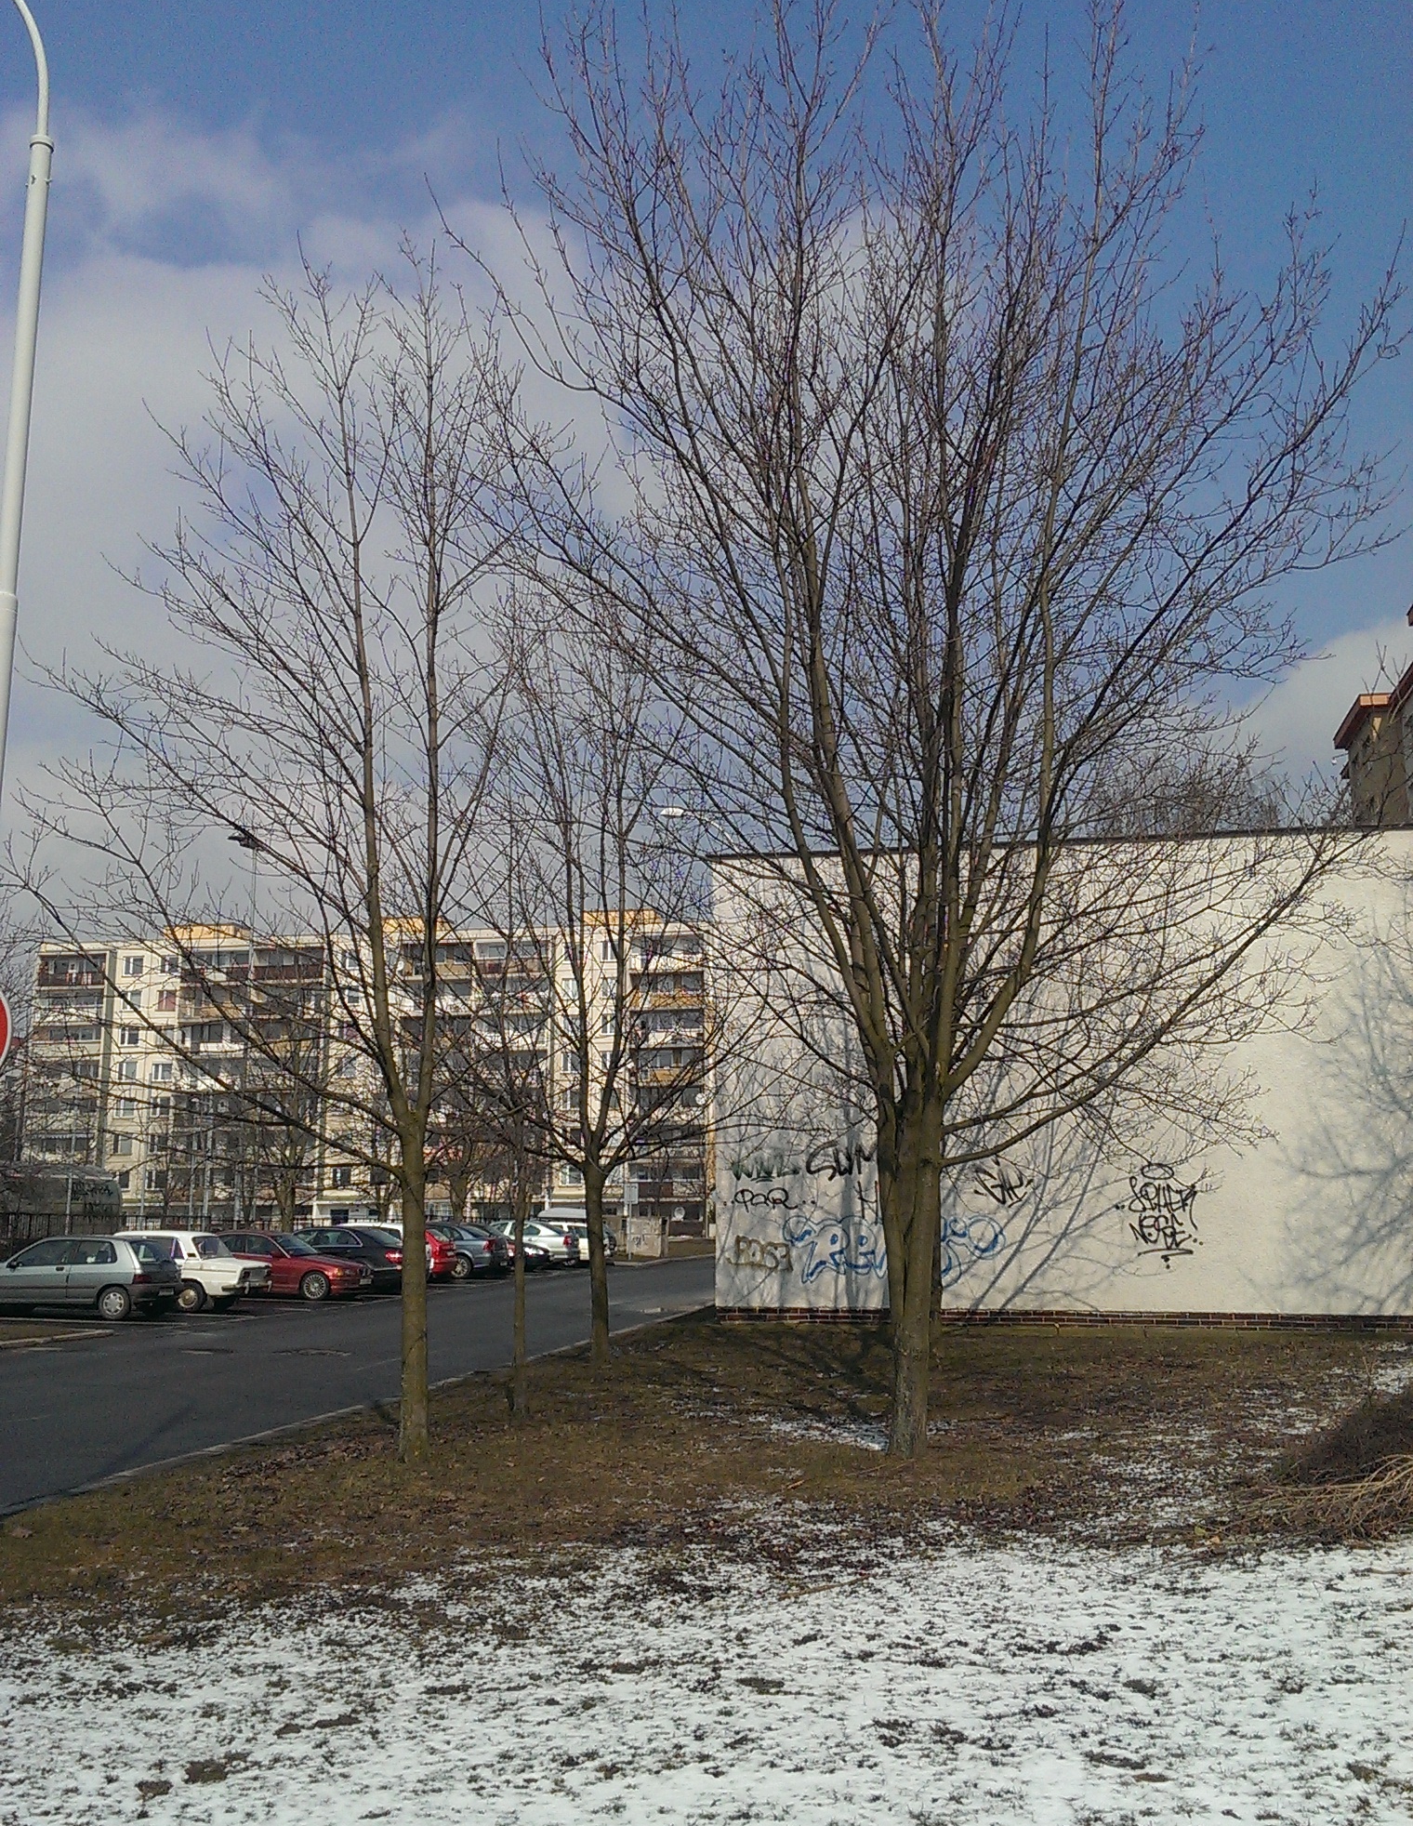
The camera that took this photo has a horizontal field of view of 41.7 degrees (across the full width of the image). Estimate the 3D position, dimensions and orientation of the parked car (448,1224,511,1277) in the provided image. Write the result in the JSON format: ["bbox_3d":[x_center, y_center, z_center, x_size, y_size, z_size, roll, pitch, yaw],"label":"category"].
[{"bbox_3d":[-7.732,9.285,51.087,4.650,1.450,1.780,-2,-9,12],"label":"parked car"}]

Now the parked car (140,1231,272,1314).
[{"bbox_3d":[-10.376,6.760,35.093,4.166,1.440,1.611,-2,-9,11],"label":"parked car"}]

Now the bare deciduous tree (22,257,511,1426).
[{"bbox_3d":[-3.266,-0.614,13.743,3.430,8.990,3.260,-1,-9,0],"label":"bare deciduous tree"}]

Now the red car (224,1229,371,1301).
[{"bbox_3d":[-9.119,7.392,38.964,4.433,1.390,1.698,-3,-9,15],"label":"red car"}]

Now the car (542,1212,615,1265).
[{"bbox_3d":[-5.319,11.059,62.875,4.550,1.620,1.760,-2,-9,12],"label":"car"}]

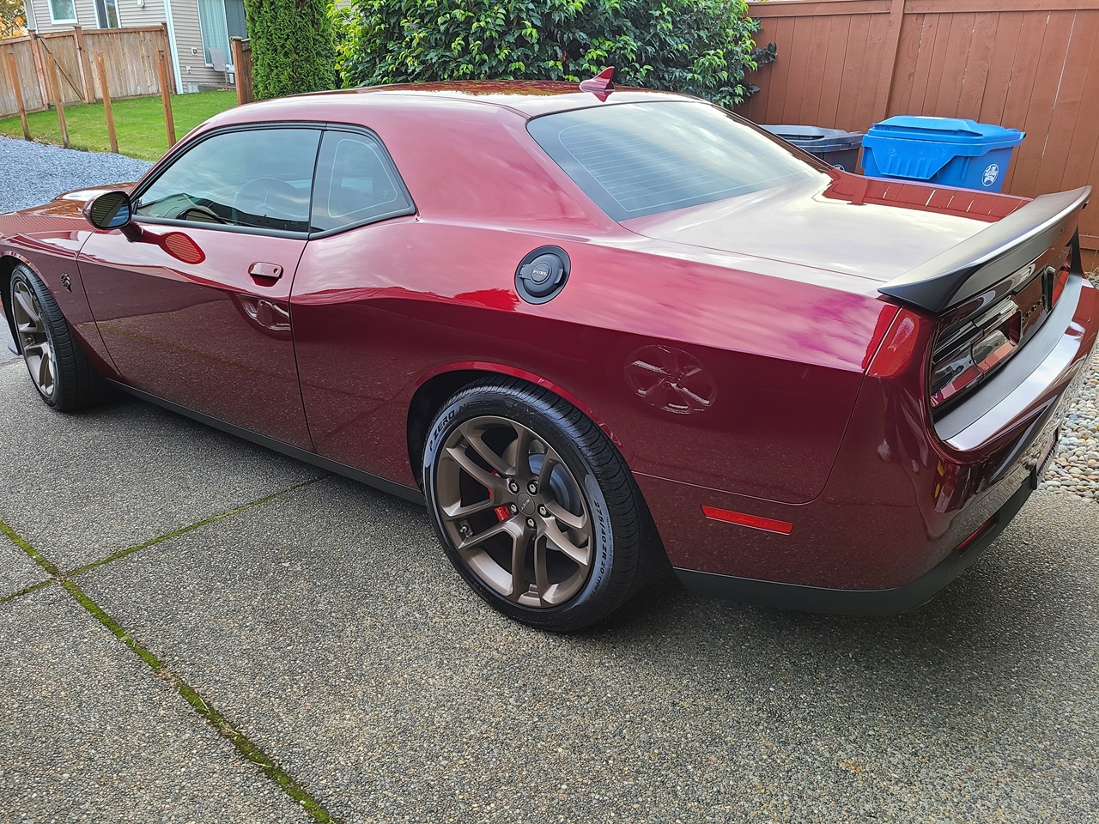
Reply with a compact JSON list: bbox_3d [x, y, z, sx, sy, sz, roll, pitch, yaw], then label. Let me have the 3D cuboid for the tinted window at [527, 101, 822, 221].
[{"bbox_3d":[0.411,-0.825,2.565,0.490,0.090,1.320,45,41,17],"label":"tinted window"}]

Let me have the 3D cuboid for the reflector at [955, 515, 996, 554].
[{"bbox_3d":[0.966,0.281,1.885,0.200,0.034,0.025,-18,27,-37],"label":"reflector"}]

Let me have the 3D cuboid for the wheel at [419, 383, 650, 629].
[{"bbox_3d":[-0.024,0.230,2.288,0.725,0.720,0.278,15,26,35],"label":"wheel"}]

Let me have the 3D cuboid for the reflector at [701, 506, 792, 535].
[{"bbox_3d":[0.428,0.230,1.784,0.205,0.034,0.025,10,24,26],"label":"reflector"}]

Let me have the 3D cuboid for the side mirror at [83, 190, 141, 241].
[{"bbox_3d":[-1.546,-0.698,2.932,0.140,0.180,0.235,15,27,35],"label":"side mirror"}]

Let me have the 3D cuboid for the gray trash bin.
[{"bbox_3d":[1.651,-1.439,5.785,0.690,1.060,0.840,15,26,33],"label":"gray trash bin"}]

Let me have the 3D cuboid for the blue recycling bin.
[{"bbox_3d":[2.500,-1.325,5.401,0.690,1.090,0.840,20,29,40],"label":"blue recycling bin"}]

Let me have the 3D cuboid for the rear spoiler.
[{"bbox_3d":[1.165,-0.457,2.082,0.240,0.140,1.470,15,27,35],"label":"rear spoiler"}]

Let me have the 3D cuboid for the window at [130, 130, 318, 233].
[{"bbox_3d":[-1.102,-0.801,2.801,1.070,0.340,0.070,15,0,35],"label":"window"}]

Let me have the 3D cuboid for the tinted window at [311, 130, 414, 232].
[{"bbox_3d":[-0.543,-0.668,2.412,0.480,0.323,0.035,15,3,36],"label":"tinted window"}]

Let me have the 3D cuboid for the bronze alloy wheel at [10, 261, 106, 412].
[{"bbox_3d":[-2.339,-0.382,3.976,0.278,0.720,0.725,-20,28,-40],"label":"bronze alloy wheel"}]

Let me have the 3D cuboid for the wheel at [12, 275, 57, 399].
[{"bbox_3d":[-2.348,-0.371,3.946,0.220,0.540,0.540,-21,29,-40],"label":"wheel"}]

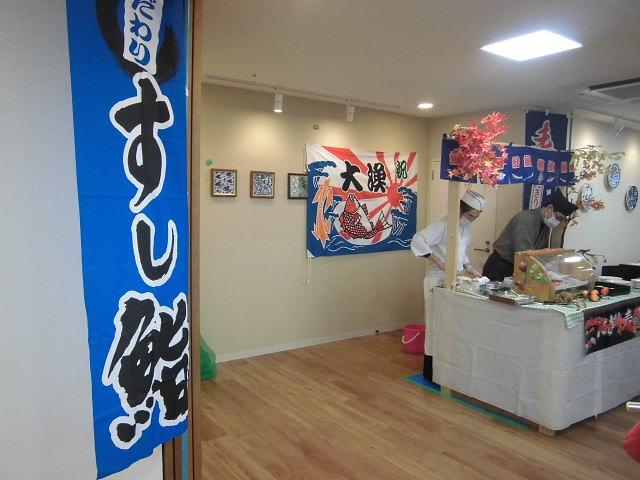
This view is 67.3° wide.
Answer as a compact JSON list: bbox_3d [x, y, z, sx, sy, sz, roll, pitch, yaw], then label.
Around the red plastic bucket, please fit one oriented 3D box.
[{"bbox_3d":[0.956,0.972,4.752,0.278,0.248,0.278,1,4,0],"label":"red plastic bucket"}]

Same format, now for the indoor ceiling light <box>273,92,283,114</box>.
[{"bbox_3d":[-0.372,-1.218,4.291,0.070,0.160,0.070,-2,5,-35],"label":"indoor ceiling light"}]

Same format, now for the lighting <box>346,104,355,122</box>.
[{"bbox_3d":[0.308,-1.252,4.770,0.070,0.160,0.070,-2,5,-35],"label":"lighting"}]

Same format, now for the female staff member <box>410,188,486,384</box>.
[{"bbox_3d":[1.027,0.378,3.859,0.566,1.569,0.576,-3,6,-39],"label":"female staff member"}]

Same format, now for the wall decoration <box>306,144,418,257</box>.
[{"bbox_3d":[0.501,-0.412,5.125,1.540,1.100,0.030,-2,5,-35],"label":"wall decoration"}]

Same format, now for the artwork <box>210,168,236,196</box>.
[{"bbox_3d":[-0.835,-0.493,4.173,0.235,0.245,0.030,-2,5,-35],"label":"artwork"}]

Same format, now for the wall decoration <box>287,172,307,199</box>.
[{"bbox_3d":[-0.194,-0.507,4.622,0.238,0.248,0.025,-2,5,-34],"label":"wall decoration"}]

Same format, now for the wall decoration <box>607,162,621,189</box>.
[{"bbox_3d":[3.658,-0.793,5.969,0.318,0.318,0.035,-2,5,-34],"label":"wall decoration"}]

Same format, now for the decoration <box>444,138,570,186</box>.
[{"bbox_3d":[1.571,-0.599,3.833,1.708,0.298,0.070,-2,5,-34],"label":"decoration"}]

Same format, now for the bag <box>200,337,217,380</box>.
[{"bbox_3d":[-1.046,0.895,3.975,0.397,0.467,0.357,-2,5,-34],"label":"bag"}]

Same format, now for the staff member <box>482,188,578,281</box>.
[{"bbox_3d":[1.894,0.338,4.348,0.556,1.599,0.745,-3,6,-39],"label":"staff member"}]

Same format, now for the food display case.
[{"bbox_3d":[1.739,0.248,3.544,0.610,0.320,0.275,-2,5,-36],"label":"food display case"}]

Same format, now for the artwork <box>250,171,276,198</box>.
[{"bbox_3d":[-0.523,-0.504,4.393,0.235,0.245,0.030,-2,5,-35],"label":"artwork"}]

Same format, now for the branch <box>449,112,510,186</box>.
[{"bbox_3d":[1.140,-0.651,3.458,0.400,0.500,0.220,-2,5,-35],"label":"branch"}]

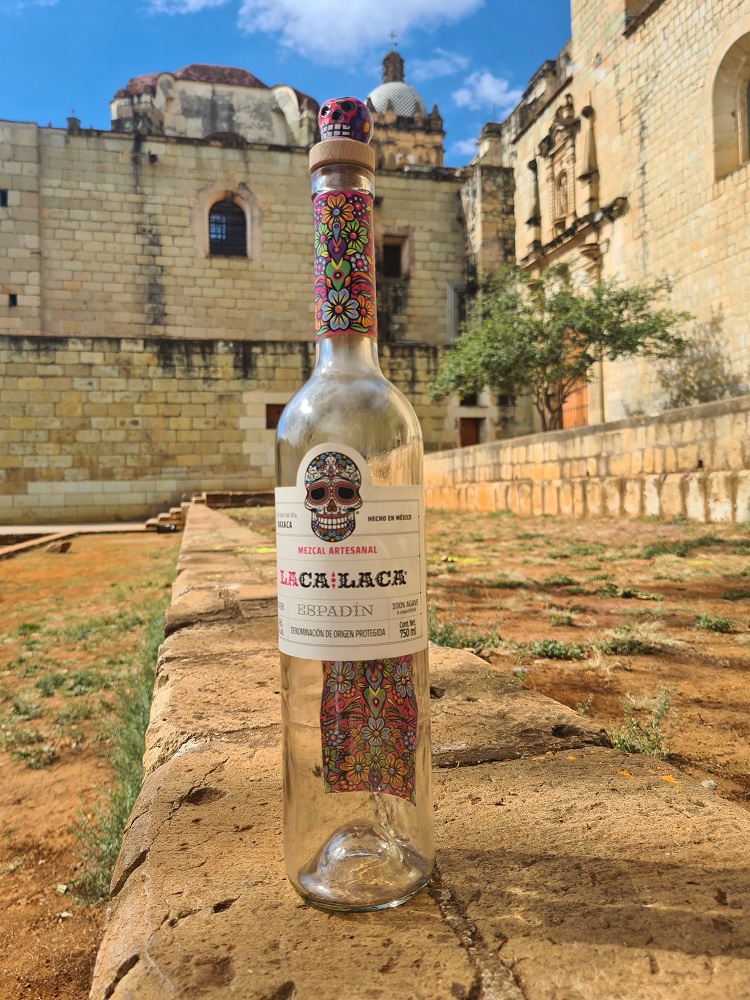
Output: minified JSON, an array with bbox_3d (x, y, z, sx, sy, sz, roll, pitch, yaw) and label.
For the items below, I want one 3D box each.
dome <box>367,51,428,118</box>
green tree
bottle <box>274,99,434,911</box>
[{"bbox_3d":[1.400,-29.800,54.000,4.900,5.000,4.900,-1,0,0],"label":"dome"},{"bbox_3d":[4.250,-3.100,17.300,5.900,4.600,5.400,-1,0,14],"label":"green tree"},{"bbox_3d":[-0.011,-0.005,0.361,0.073,0.375,0.073,-1,0,10],"label":"bottle"}]

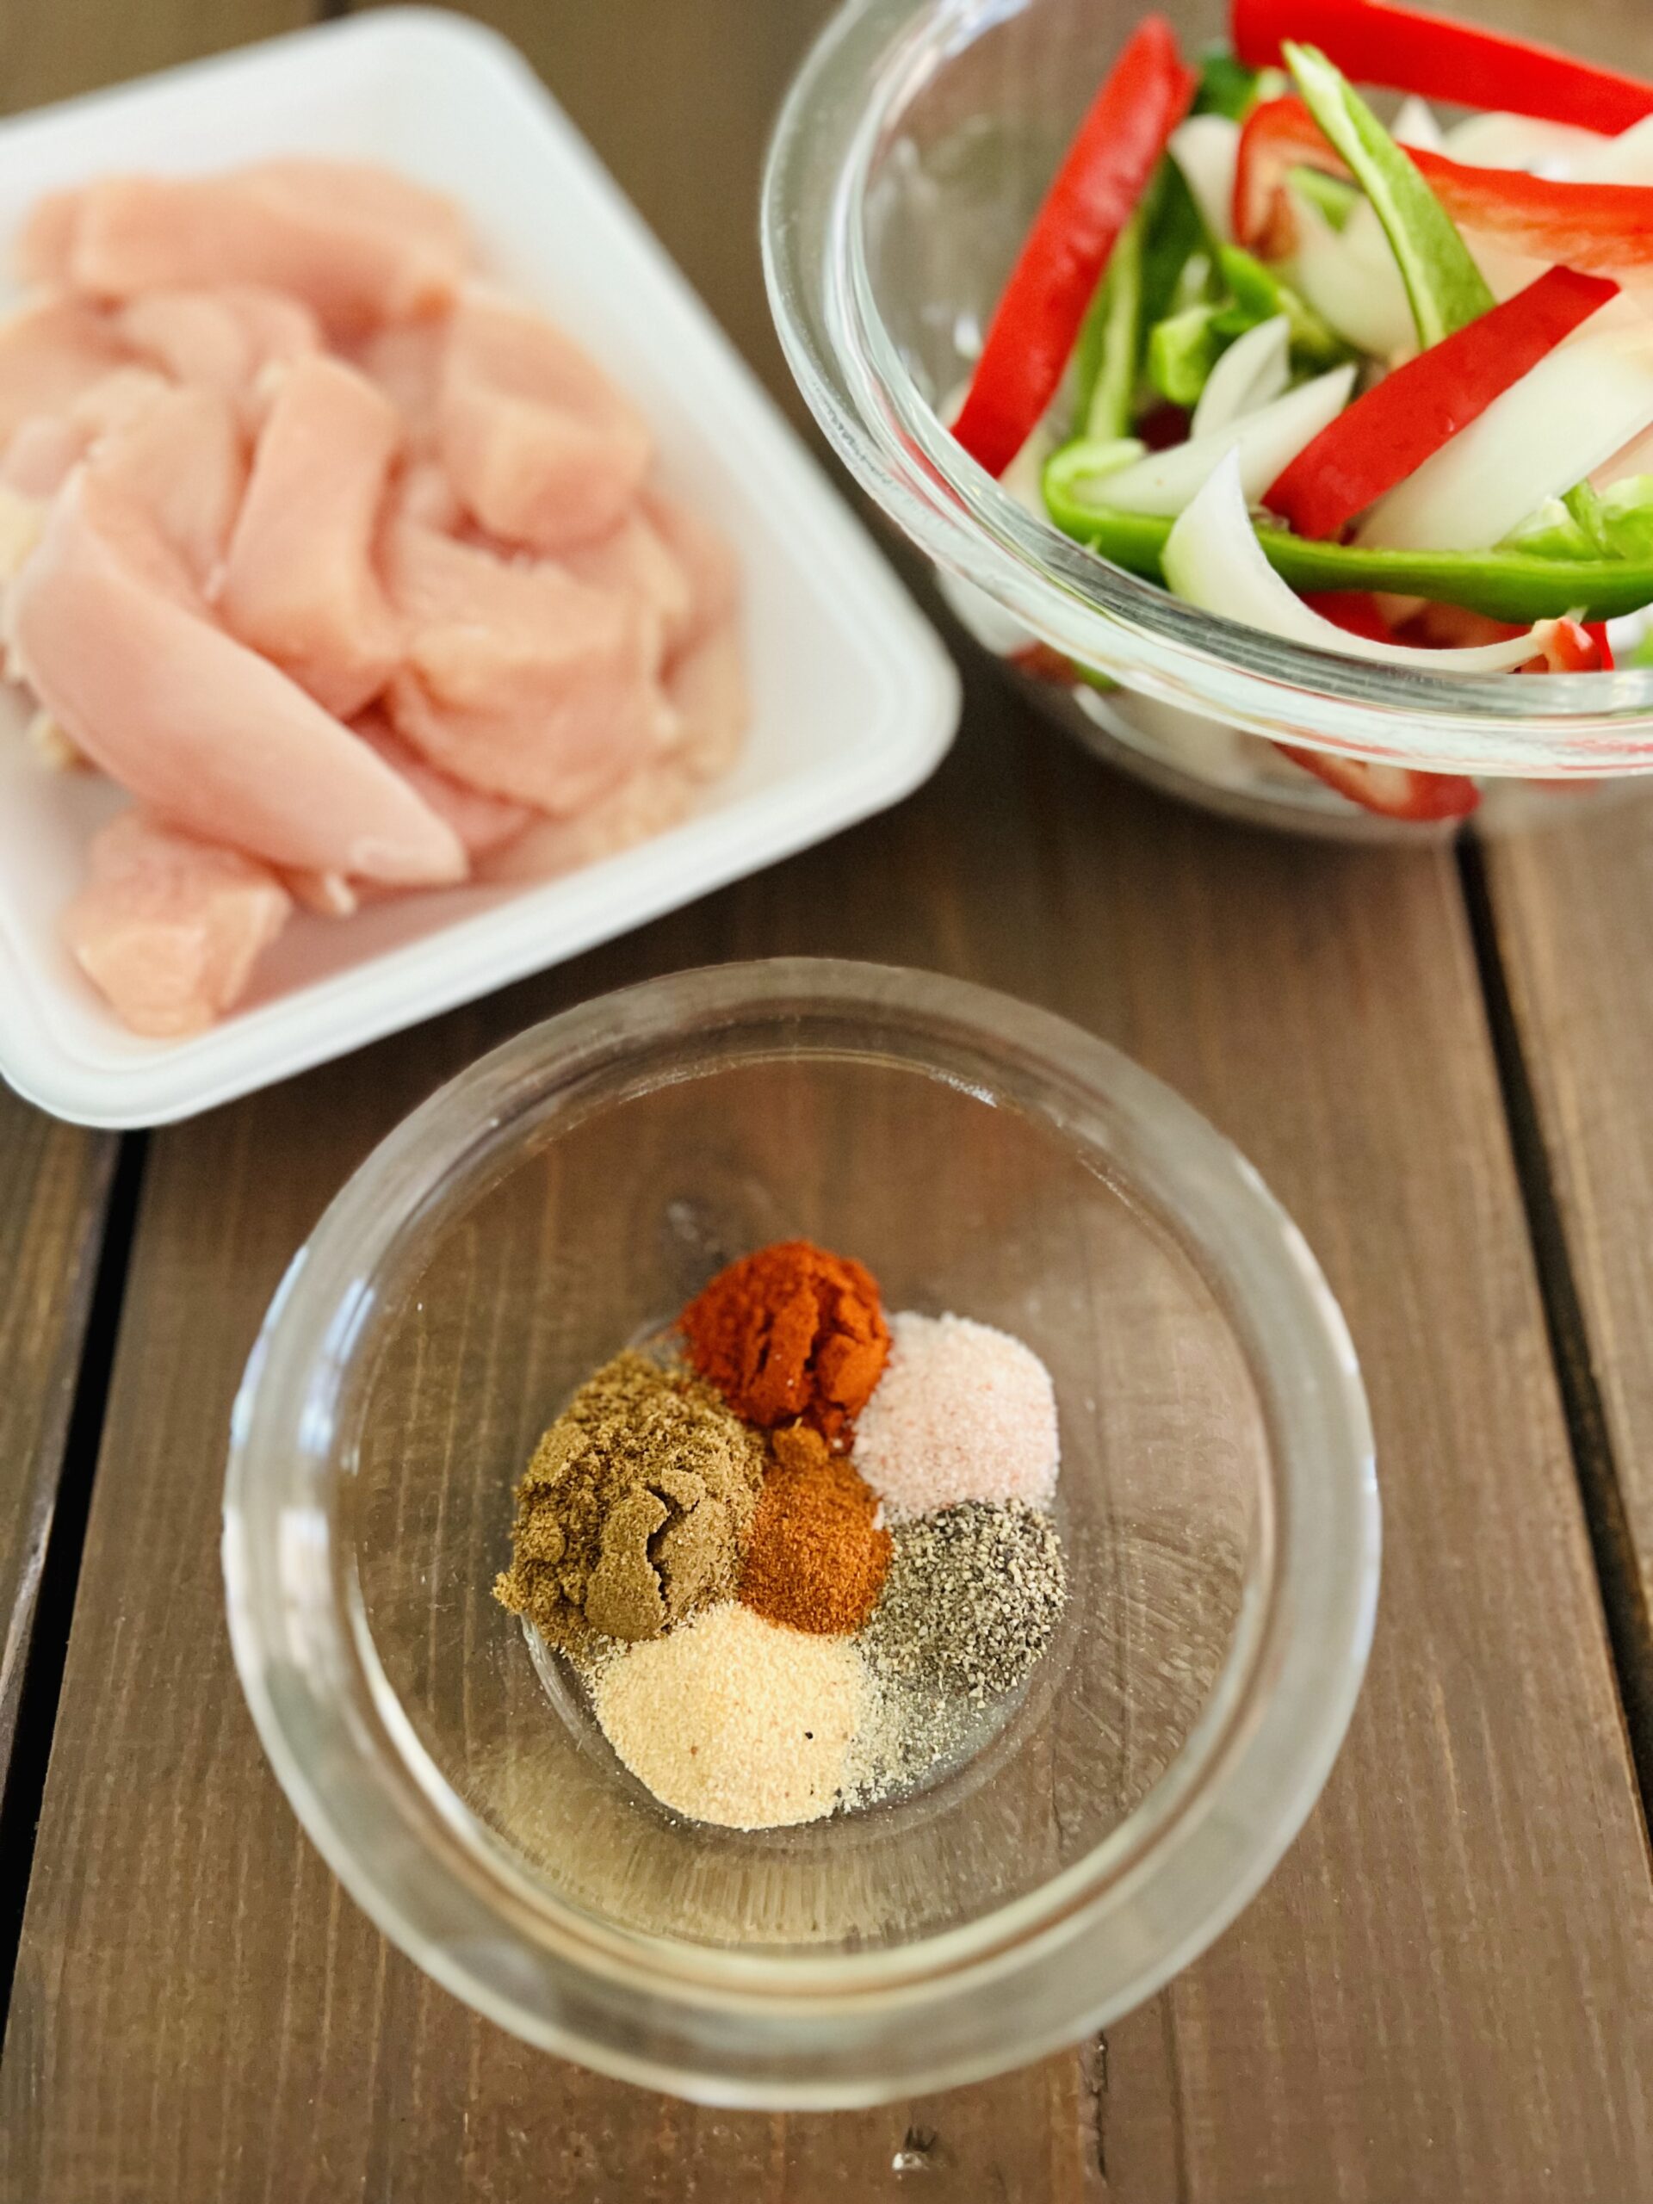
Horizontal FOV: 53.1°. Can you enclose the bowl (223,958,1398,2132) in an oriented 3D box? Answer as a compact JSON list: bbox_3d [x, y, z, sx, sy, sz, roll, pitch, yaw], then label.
[{"bbox_3d":[-0.002,0.049,0.201,0.120,0.057,0.120,0,64,1],"label":"bowl"}]

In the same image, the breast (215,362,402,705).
[{"bbox_3d":[-0.081,-0.089,0.259,0.026,0.020,0.060,-1,64,1],"label":"breast"}]

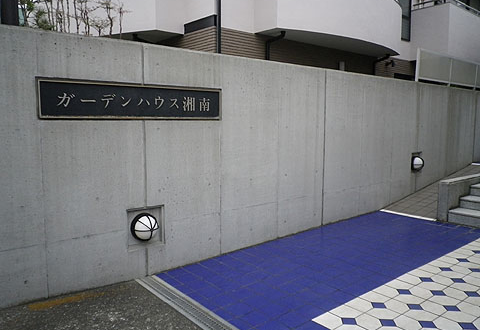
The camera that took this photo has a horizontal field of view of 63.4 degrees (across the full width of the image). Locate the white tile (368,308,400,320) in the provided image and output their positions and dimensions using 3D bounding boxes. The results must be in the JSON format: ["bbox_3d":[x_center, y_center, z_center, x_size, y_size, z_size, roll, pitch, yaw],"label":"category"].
[{"bbox_3d":[1.121,1.171,3.041,0.195,0.012,0.195,-6,8,-38],"label":"white tile"}]

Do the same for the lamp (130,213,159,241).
[{"bbox_3d":[-0.915,0.628,3.855,0.277,0.277,0.175,-4,7,-38],"label":"lamp"}]

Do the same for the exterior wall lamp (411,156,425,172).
[{"bbox_3d":[3.348,-0.018,7.256,0.275,0.275,0.170,-5,7,-39],"label":"exterior wall lamp"}]

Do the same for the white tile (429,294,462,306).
[{"bbox_3d":[1.711,1.136,3.249,0.195,0.012,0.195,-6,8,-38],"label":"white tile"}]

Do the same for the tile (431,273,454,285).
[{"bbox_3d":[1.900,1.089,3.647,0.195,0.012,0.195,-6,8,-38],"label":"tile"}]

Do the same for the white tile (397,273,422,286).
[{"bbox_3d":[1.622,1.091,3.681,0.195,0.012,0.195,-6,8,-38],"label":"white tile"}]

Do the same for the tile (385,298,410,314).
[{"bbox_3d":[1.277,1.154,3.162,0.195,0.012,0.195,-6,8,-38],"label":"tile"}]

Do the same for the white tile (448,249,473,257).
[{"bbox_3d":[2.463,1.002,4.335,0.195,0.012,0.195,-6,8,-38],"label":"white tile"}]

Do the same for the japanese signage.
[{"bbox_3d":[-0.932,-0.603,3.762,1.847,0.325,0.040,-5,7,-39],"label":"japanese signage"}]

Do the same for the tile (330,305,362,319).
[{"bbox_3d":[0.840,1.169,3.065,0.195,0.012,0.195,-6,8,-38],"label":"tile"}]

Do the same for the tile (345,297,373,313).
[{"bbox_3d":[0.996,1.153,3.186,0.195,0.012,0.195,-6,8,-38],"label":"tile"}]

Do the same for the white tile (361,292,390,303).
[{"bbox_3d":[1.151,1.137,3.307,0.195,0.012,0.195,-6,8,-38],"label":"white tile"}]

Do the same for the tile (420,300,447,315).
[{"bbox_3d":[1.550,1.149,3.119,0.195,0.012,0.195,-6,8,-38],"label":"tile"}]

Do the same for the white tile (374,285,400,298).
[{"bbox_3d":[1.311,1.124,3.439,0.195,0.012,0.195,-6,8,-38],"label":"white tile"}]

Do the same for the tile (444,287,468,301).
[{"bbox_3d":[1.861,1.116,3.360,0.195,0.012,0.195,-6,8,-38],"label":"tile"}]

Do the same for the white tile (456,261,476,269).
[{"bbox_3d":[2.360,1.036,3.999,0.195,0.012,0.195,-6,8,-38],"label":"white tile"}]

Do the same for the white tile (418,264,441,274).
[{"bbox_3d":[1.927,1.055,3.912,0.195,0.012,0.195,-6,8,-38],"label":"white tile"}]

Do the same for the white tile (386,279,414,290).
[{"bbox_3d":[1.466,1.107,3.560,0.195,0.012,0.195,-6,8,-38],"label":"white tile"}]

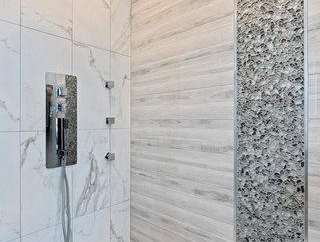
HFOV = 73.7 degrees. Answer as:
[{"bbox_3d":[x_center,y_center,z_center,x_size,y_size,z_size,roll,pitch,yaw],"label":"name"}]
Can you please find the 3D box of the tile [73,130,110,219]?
[{"bbox_3d":[-0.496,0.366,1.565,0.010,0.610,0.303,0,0,43],"label":"tile"}]

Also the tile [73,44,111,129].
[{"bbox_3d":[-0.496,-0.244,1.566,0.010,0.610,0.303,0,0,43],"label":"tile"}]

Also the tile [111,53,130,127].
[{"bbox_3d":[-0.324,-0.244,1.751,0.010,0.610,0.203,0,0,43],"label":"tile"}]

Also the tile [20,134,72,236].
[{"bbox_3d":[-0.703,0.365,1.344,0.010,0.610,0.303,0,0,43],"label":"tile"}]

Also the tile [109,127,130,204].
[{"bbox_3d":[-0.323,0.366,1.750,0.010,0.610,0.203,0,0,43],"label":"tile"}]

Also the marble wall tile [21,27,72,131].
[{"bbox_3d":[-0.703,-0.244,1.345,0.010,0.610,0.303,0,0,43],"label":"marble wall tile"}]

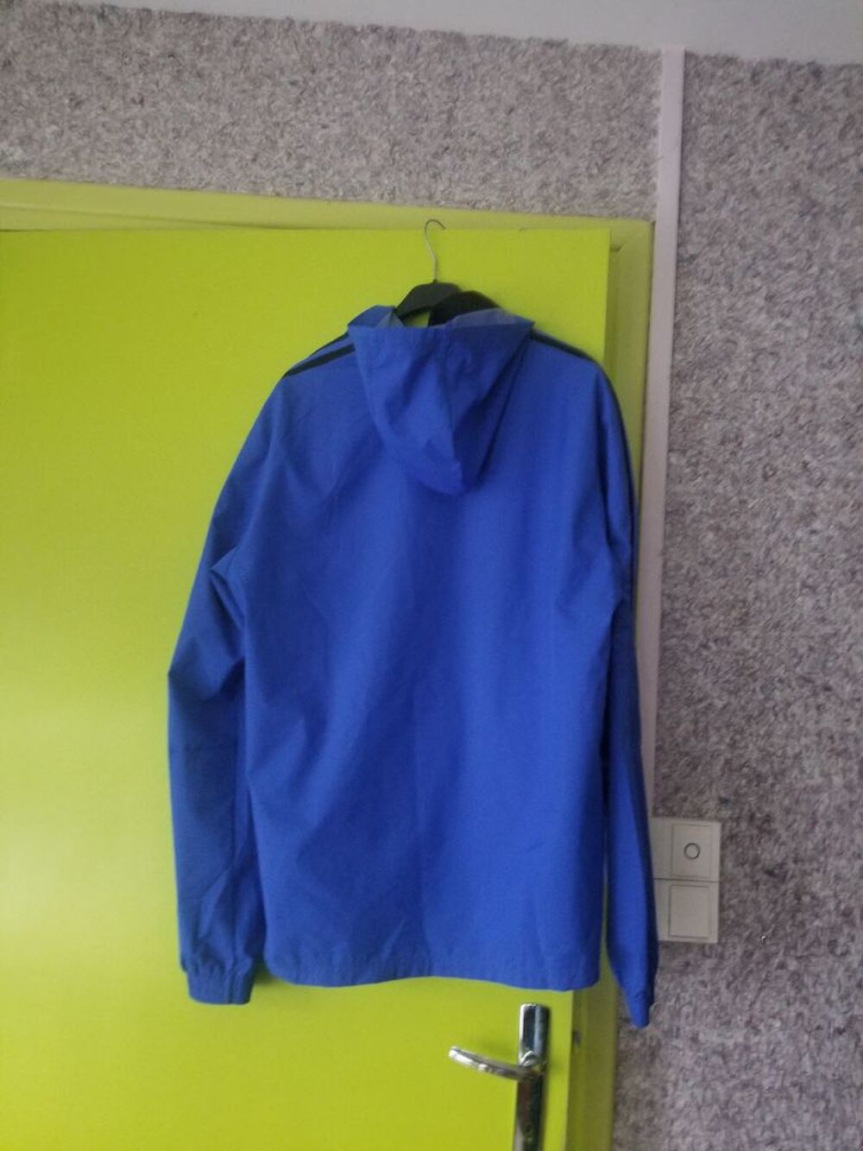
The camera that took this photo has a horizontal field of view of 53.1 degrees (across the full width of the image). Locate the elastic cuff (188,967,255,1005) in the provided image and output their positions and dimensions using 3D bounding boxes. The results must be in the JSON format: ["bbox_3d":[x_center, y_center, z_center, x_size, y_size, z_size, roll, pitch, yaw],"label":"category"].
[{"bbox_3d":[-0.247,0.479,1.010,0.074,0.041,0.045,1,-4,8],"label":"elastic cuff"}]

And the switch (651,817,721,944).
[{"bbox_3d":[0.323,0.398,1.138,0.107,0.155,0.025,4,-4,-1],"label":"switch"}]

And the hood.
[{"bbox_3d":[0.011,-0.195,0.966,0.203,0.205,0.130,2,-4,8],"label":"hood"}]

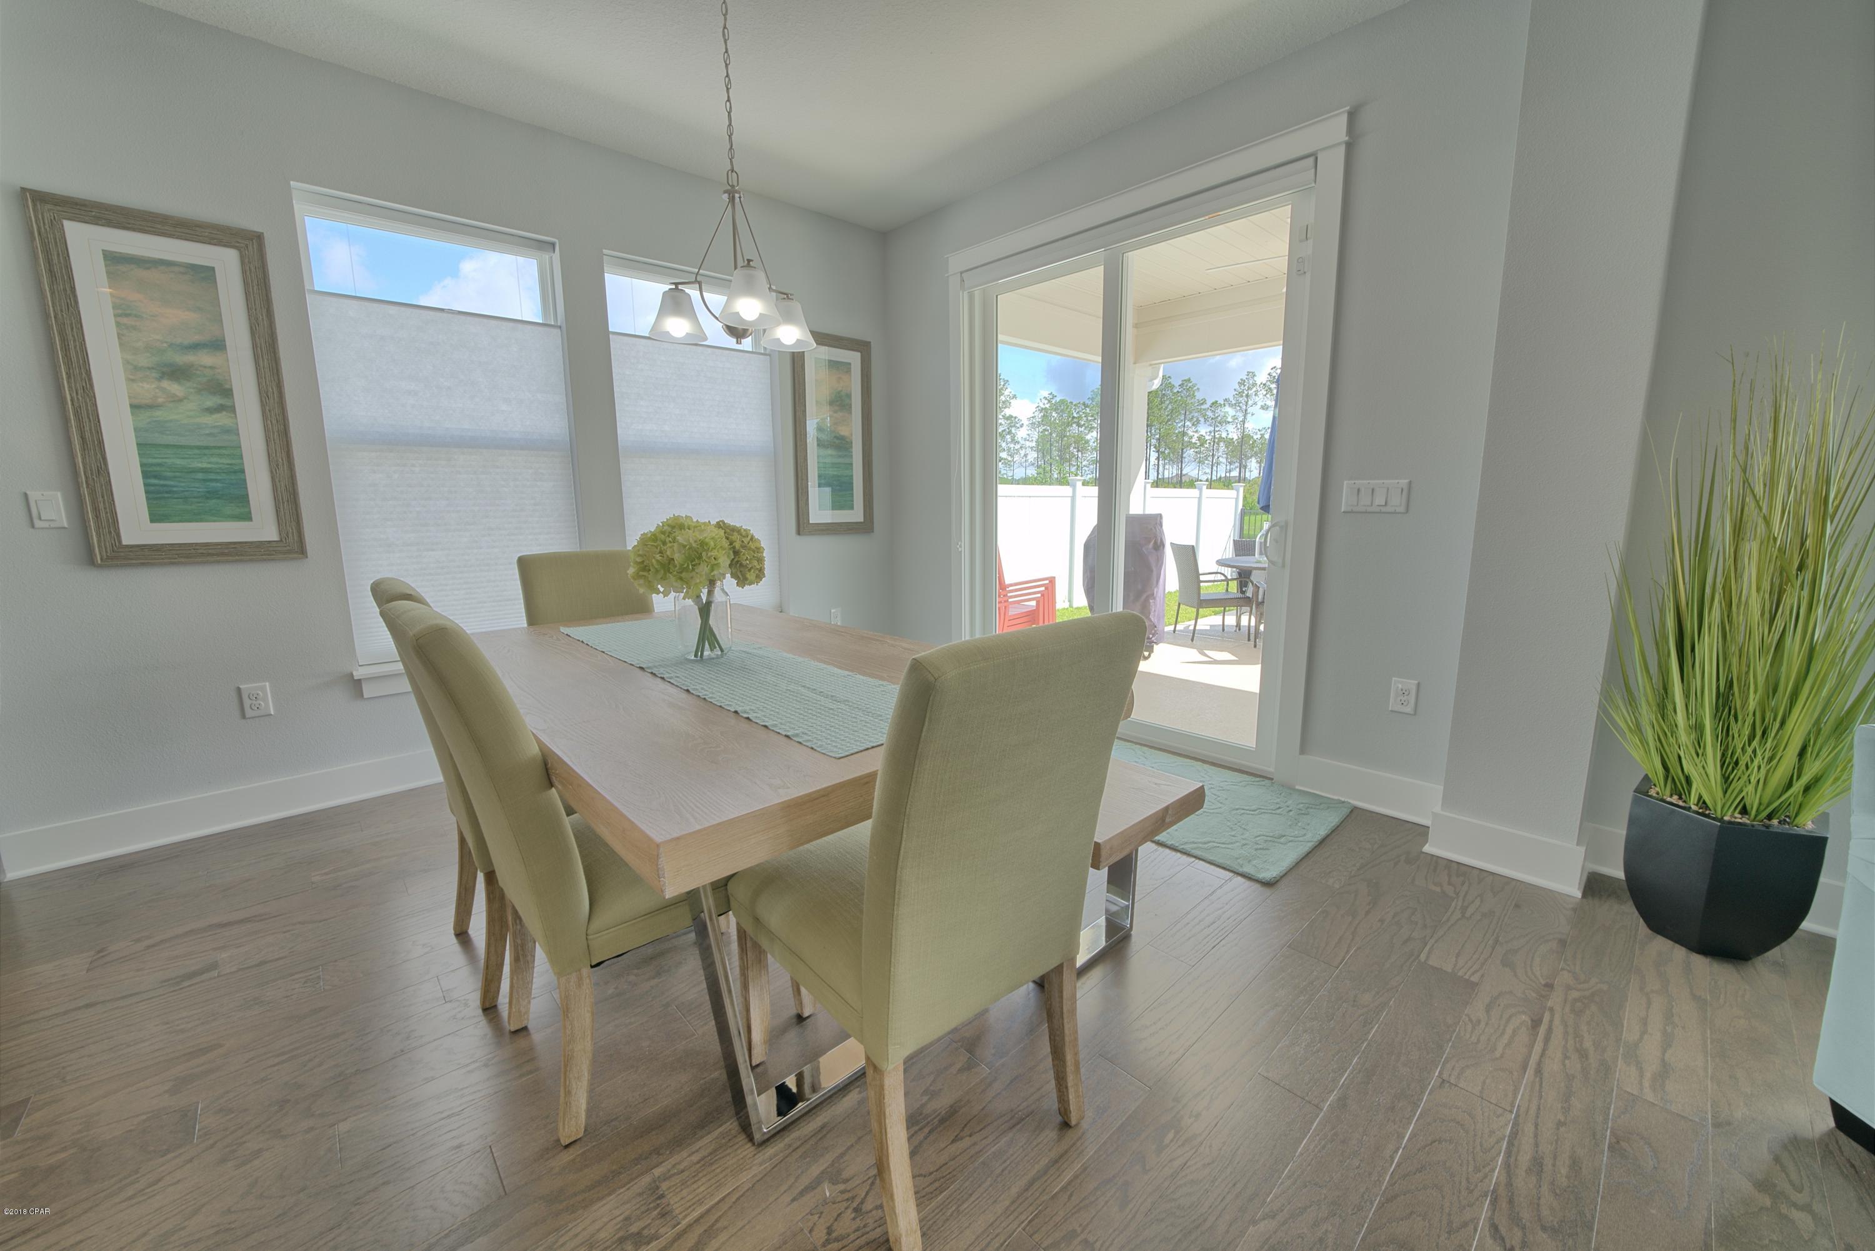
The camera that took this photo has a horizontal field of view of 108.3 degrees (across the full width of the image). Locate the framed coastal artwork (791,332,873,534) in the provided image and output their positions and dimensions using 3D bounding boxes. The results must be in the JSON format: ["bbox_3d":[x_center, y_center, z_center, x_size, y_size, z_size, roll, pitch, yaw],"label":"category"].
[{"bbox_3d":[-0.582,-1.081,3.918,0.515,1.110,0.030,-9,12,-40],"label":"framed coastal artwork"}]

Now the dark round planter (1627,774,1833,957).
[{"bbox_3d":[2.018,0.640,1.762,0.350,0.376,0.370,9,13,44],"label":"dark round planter"}]

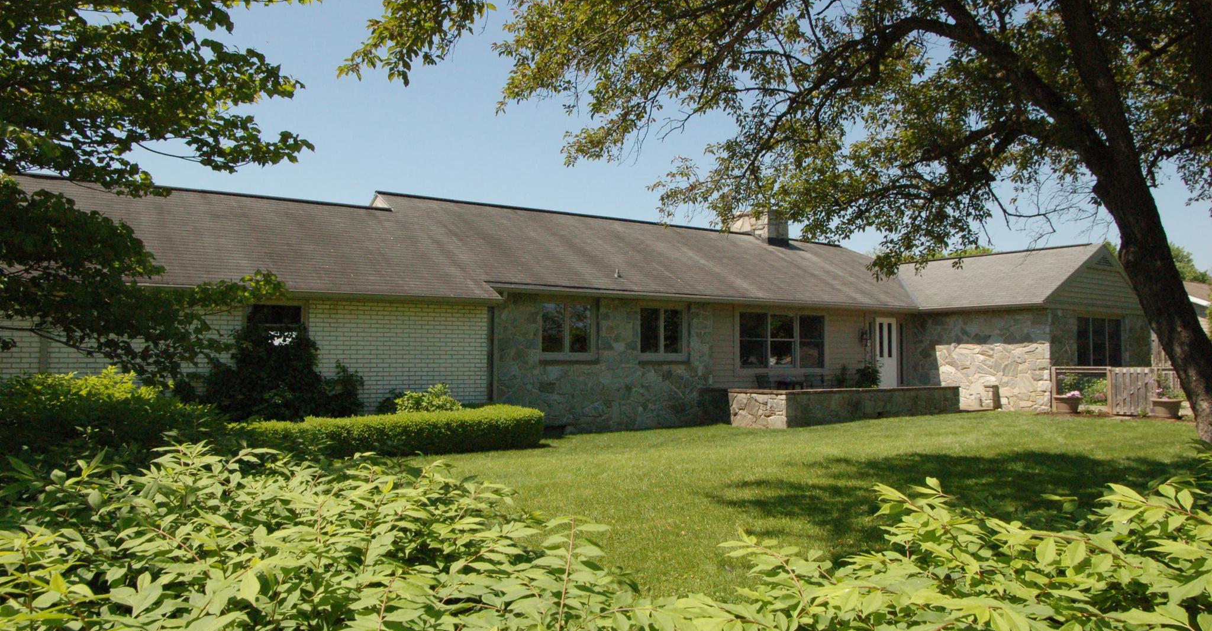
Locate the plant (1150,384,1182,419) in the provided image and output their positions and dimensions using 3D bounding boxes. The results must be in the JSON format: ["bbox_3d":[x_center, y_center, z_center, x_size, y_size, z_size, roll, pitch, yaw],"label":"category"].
[{"bbox_3d":[10.663,1.645,16.000,0.540,0.650,0.540,-2,-3,34],"label":"plant"}]

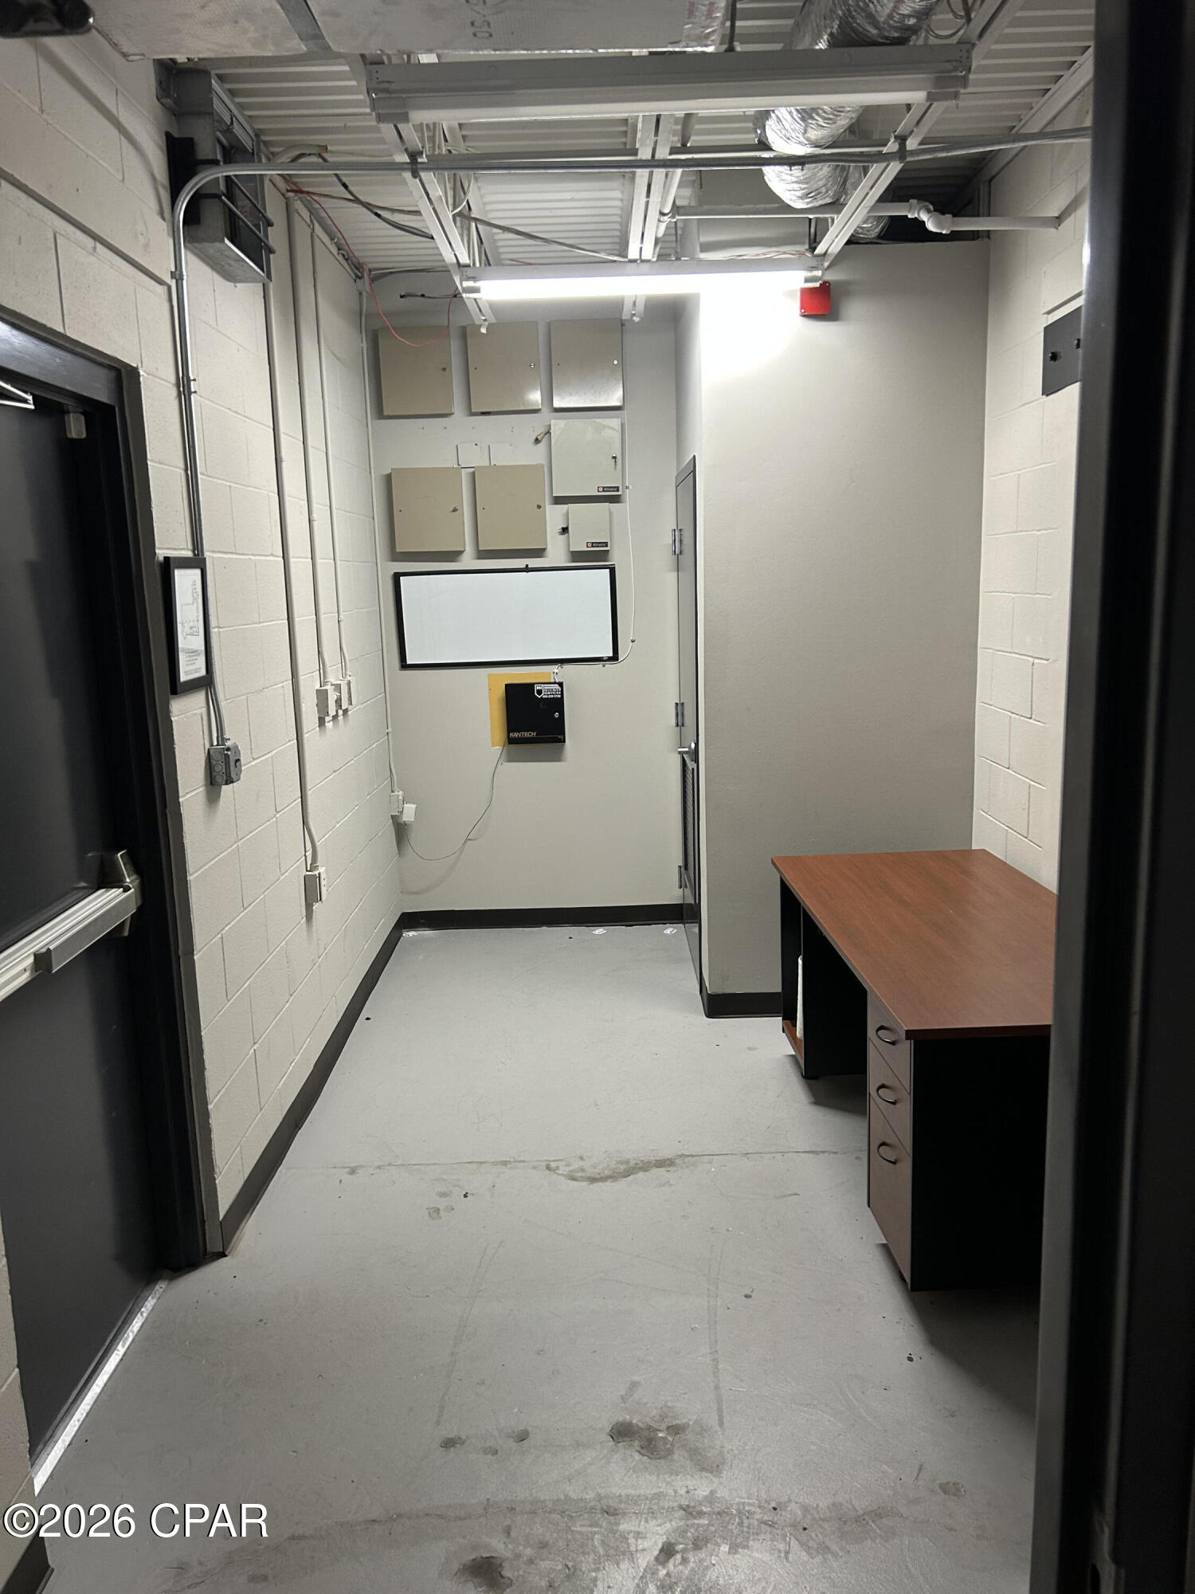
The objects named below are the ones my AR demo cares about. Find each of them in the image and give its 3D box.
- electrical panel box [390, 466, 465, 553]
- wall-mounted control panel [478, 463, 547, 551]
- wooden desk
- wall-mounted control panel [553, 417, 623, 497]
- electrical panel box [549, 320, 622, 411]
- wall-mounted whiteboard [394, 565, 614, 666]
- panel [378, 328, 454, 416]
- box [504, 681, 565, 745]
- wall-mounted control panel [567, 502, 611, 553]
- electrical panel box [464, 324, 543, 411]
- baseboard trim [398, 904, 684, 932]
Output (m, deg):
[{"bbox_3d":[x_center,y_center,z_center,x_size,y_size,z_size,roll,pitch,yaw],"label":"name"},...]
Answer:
[{"bbox_3d":[-0.803,-1.370,5.726,0.322,0.386,0.085,-2,10,0],"label":"electrical panel box"},{"bbox_3d":[-0.407,-1.381,5.723,0.322,0.386,0.085,-2,10,0],"label":"wall-mounted control panel"},{"bbox_3d":[1.072,0.727,3.634,0.783,0.738,1.700,-2,10,-2],"label":"wooden desk"},{"bbox_3d":[-0.048,-1.604,5.681,0.325,0.345,0.087,-2,10,0],"label":"wall-mounted control panel"},{"bbox_3d":[-0.046,-2.019,5.606,0.322,0.386,0.085,-2,10,0],"label":"electrical panel box"},{"bbox_3d":[-0.437,-0.877,5.846,1.068,0.465,0.025,-2,10,0],"label":"wall-mounted whiteboard"},{"bbox_3d":[-0.843,-1.989,5.612,0.322,0.386,0.085,-2,10,0],"label":"panel"},{"bbox_3d":[-0.303,-0.411,5.898,0.281,0.293,0.090,-2,10,0],"label":"box"},{"bbox_3d":[-0.036,-1.290,5.738,0.190,0.214,0.087,-2,10,0],"label":"wall-mounted control panel"},{"bbox_3d":[-0.430,-2.005,5.609,0.322,0.386,0.085,-2,10,0],"label":"electrical panel box"},{"bbox_3d":[-0.277,0.630,6.128,1.440,0.102,0.013,-2,10,0],"label":"baseboard trim"}]

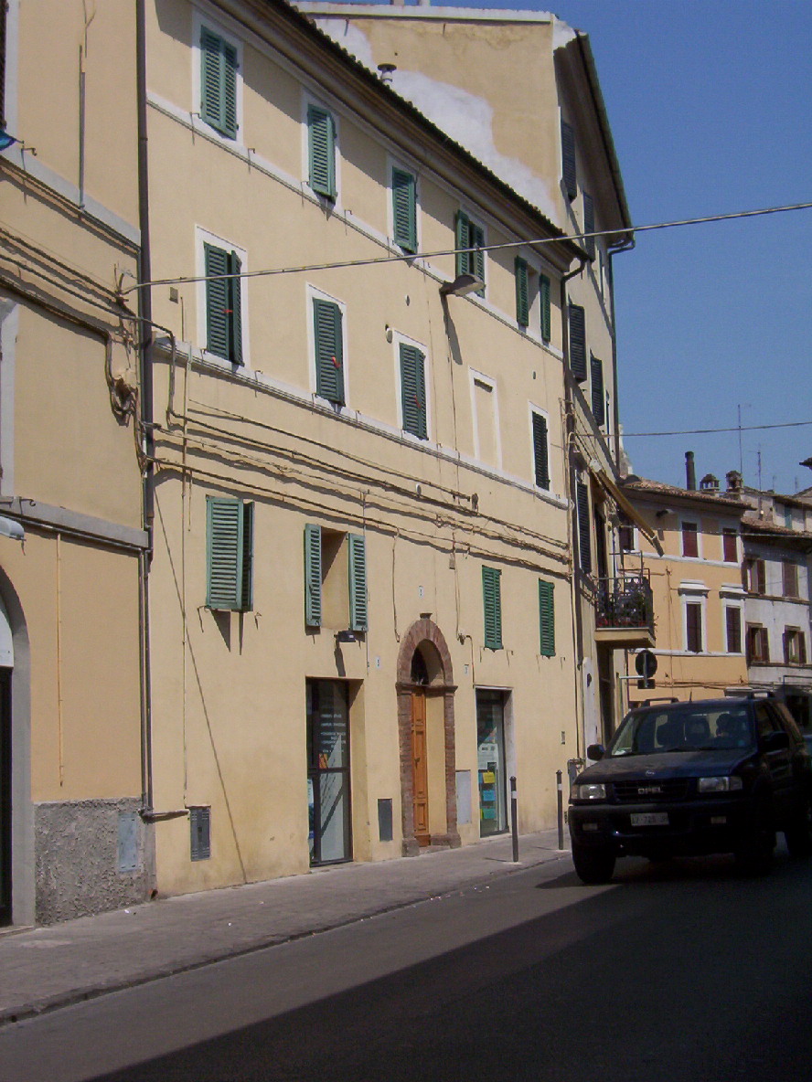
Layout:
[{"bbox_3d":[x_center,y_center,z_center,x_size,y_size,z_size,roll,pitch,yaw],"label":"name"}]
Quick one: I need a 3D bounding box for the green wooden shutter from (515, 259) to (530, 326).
[{"bbox_3d":[1.851,-3.965,25.426,0.045,1.030,0.360,-5,-9,24],"label":"green wooden shutter"}]

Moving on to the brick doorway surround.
[{"bbox_3d":[0.168,2.637,21.699,0.300,3.151,1.932,-5,-8,24],"label":"brick doorway surround"}]

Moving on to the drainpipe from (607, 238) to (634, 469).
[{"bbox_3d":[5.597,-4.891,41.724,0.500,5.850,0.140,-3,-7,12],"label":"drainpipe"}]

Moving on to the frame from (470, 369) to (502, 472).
[{"bbox_3d":[1.169,-1.804,23.570,0.070,1.350,0.990,-6,-9,24],"label":"frame"}]

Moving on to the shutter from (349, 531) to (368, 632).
[{"bbox_3d":[-0.573,0.502,19.228,0.045,1.160,0.340,-6,-9,29],"label":"shutter"}]

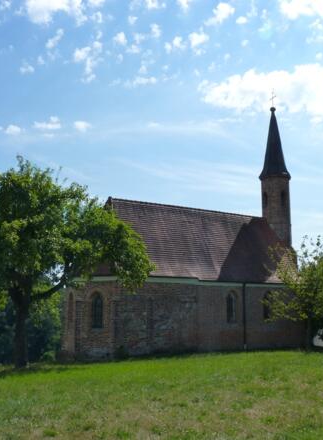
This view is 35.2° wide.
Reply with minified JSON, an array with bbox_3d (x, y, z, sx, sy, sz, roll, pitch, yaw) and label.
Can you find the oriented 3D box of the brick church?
[{"bbox_3d":[1.751,-0.434,33.549,16.094,17.946,6.426,6,-12,-27],"label":"brick church"}]

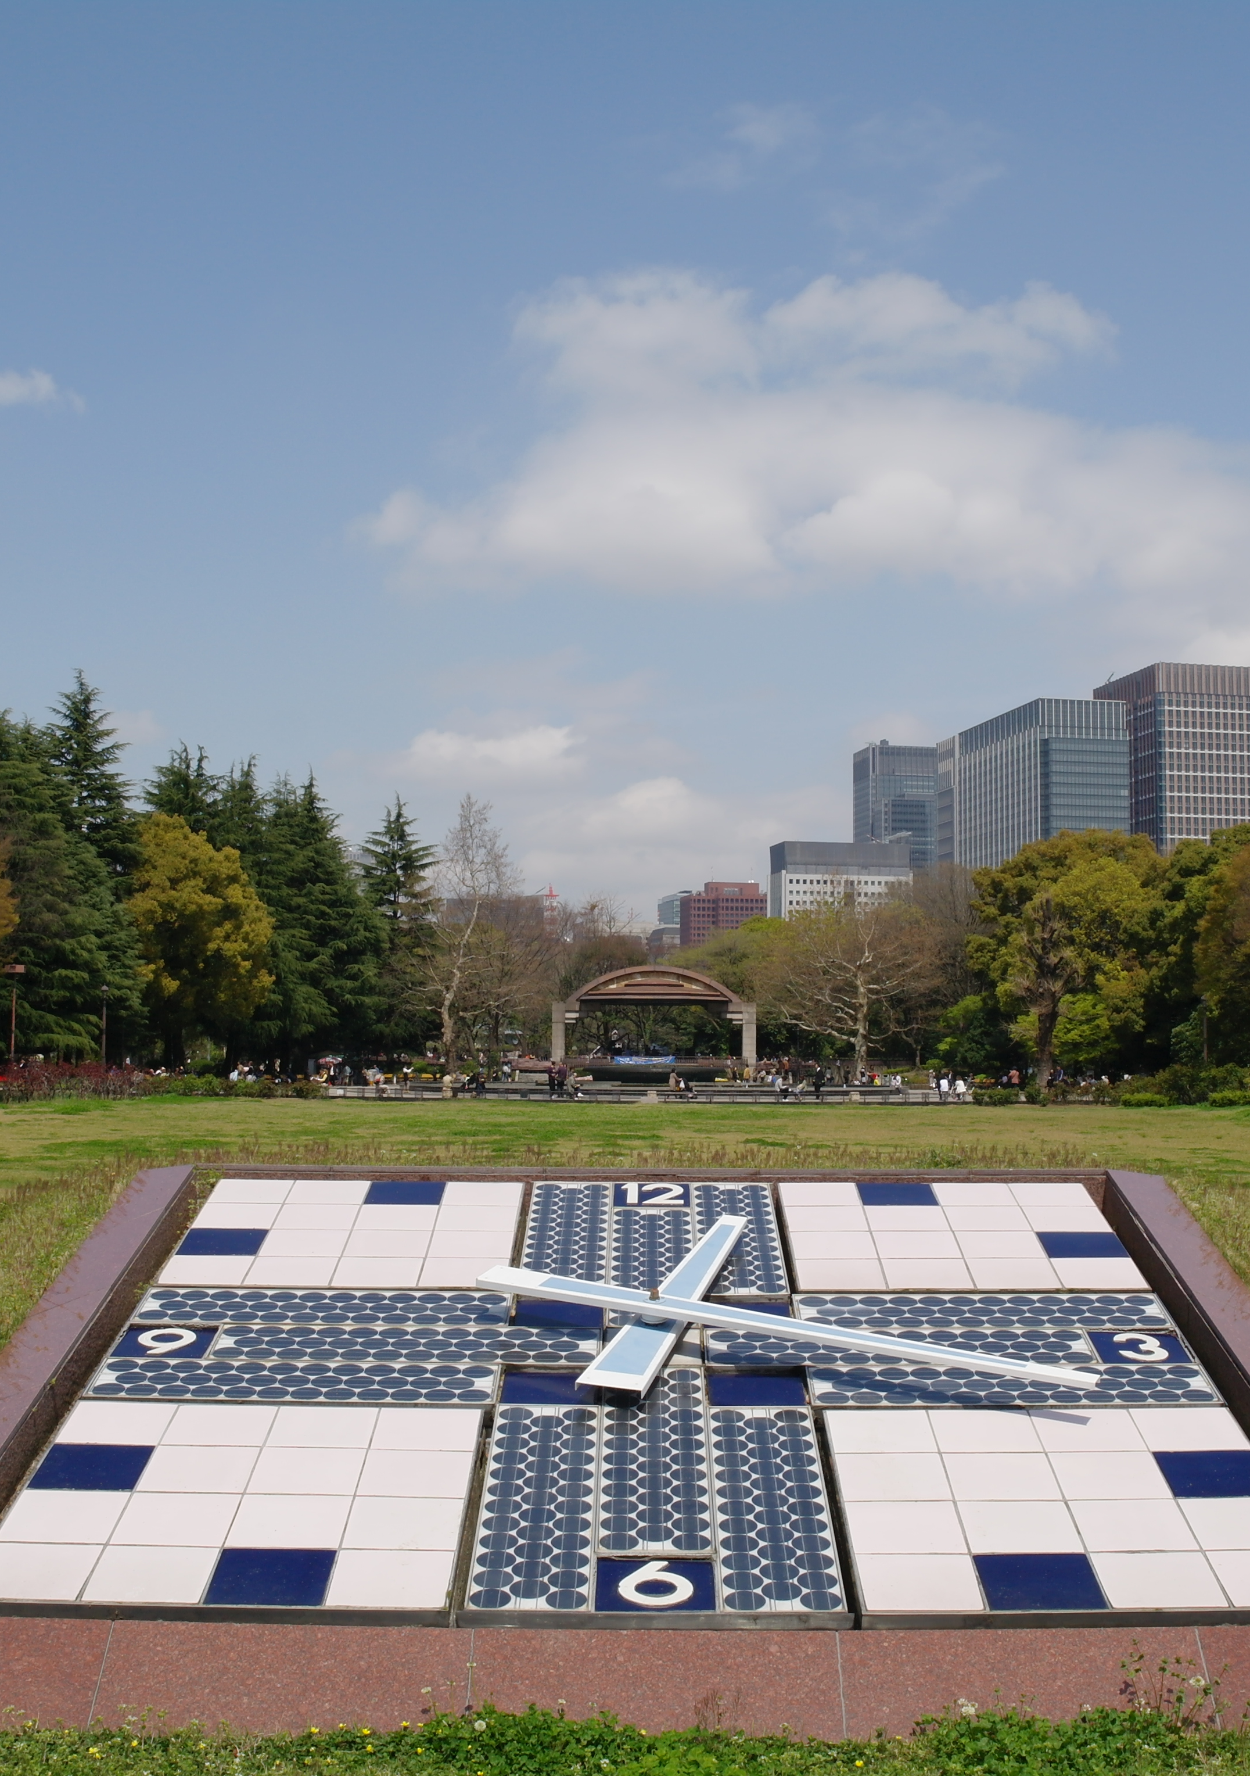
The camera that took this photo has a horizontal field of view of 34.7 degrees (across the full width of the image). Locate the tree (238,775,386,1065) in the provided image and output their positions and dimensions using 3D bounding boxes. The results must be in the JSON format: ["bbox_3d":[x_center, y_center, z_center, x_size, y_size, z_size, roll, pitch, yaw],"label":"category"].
[{"bbox_3d":[-23.533,2.765,149.083,11.000,22.642,11.000,0,-5,0],"label":"tree"}]

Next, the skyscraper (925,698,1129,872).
[{"bbox_3d":[181.918,-0.406,865.289,41.000,147.000,93.000,1,-5,-11],"label":"skyscraper"}]

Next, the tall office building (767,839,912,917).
[{"bbox_3d":[113.595,33.035,1048.366,68.000,110.000,31.000,1,-5,-11],"label":"tall office building"}]

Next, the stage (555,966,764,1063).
[{"bbox_3d":[2.481,11.518,174.119,17.367,9.051,9.500,0,-5,0],"label":"stage"}]

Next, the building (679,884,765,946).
[{"bbox_3d":[63.343,52.676,1275.829,50.000,107.700,34.000,1,-5,-11],"label":"building"}]

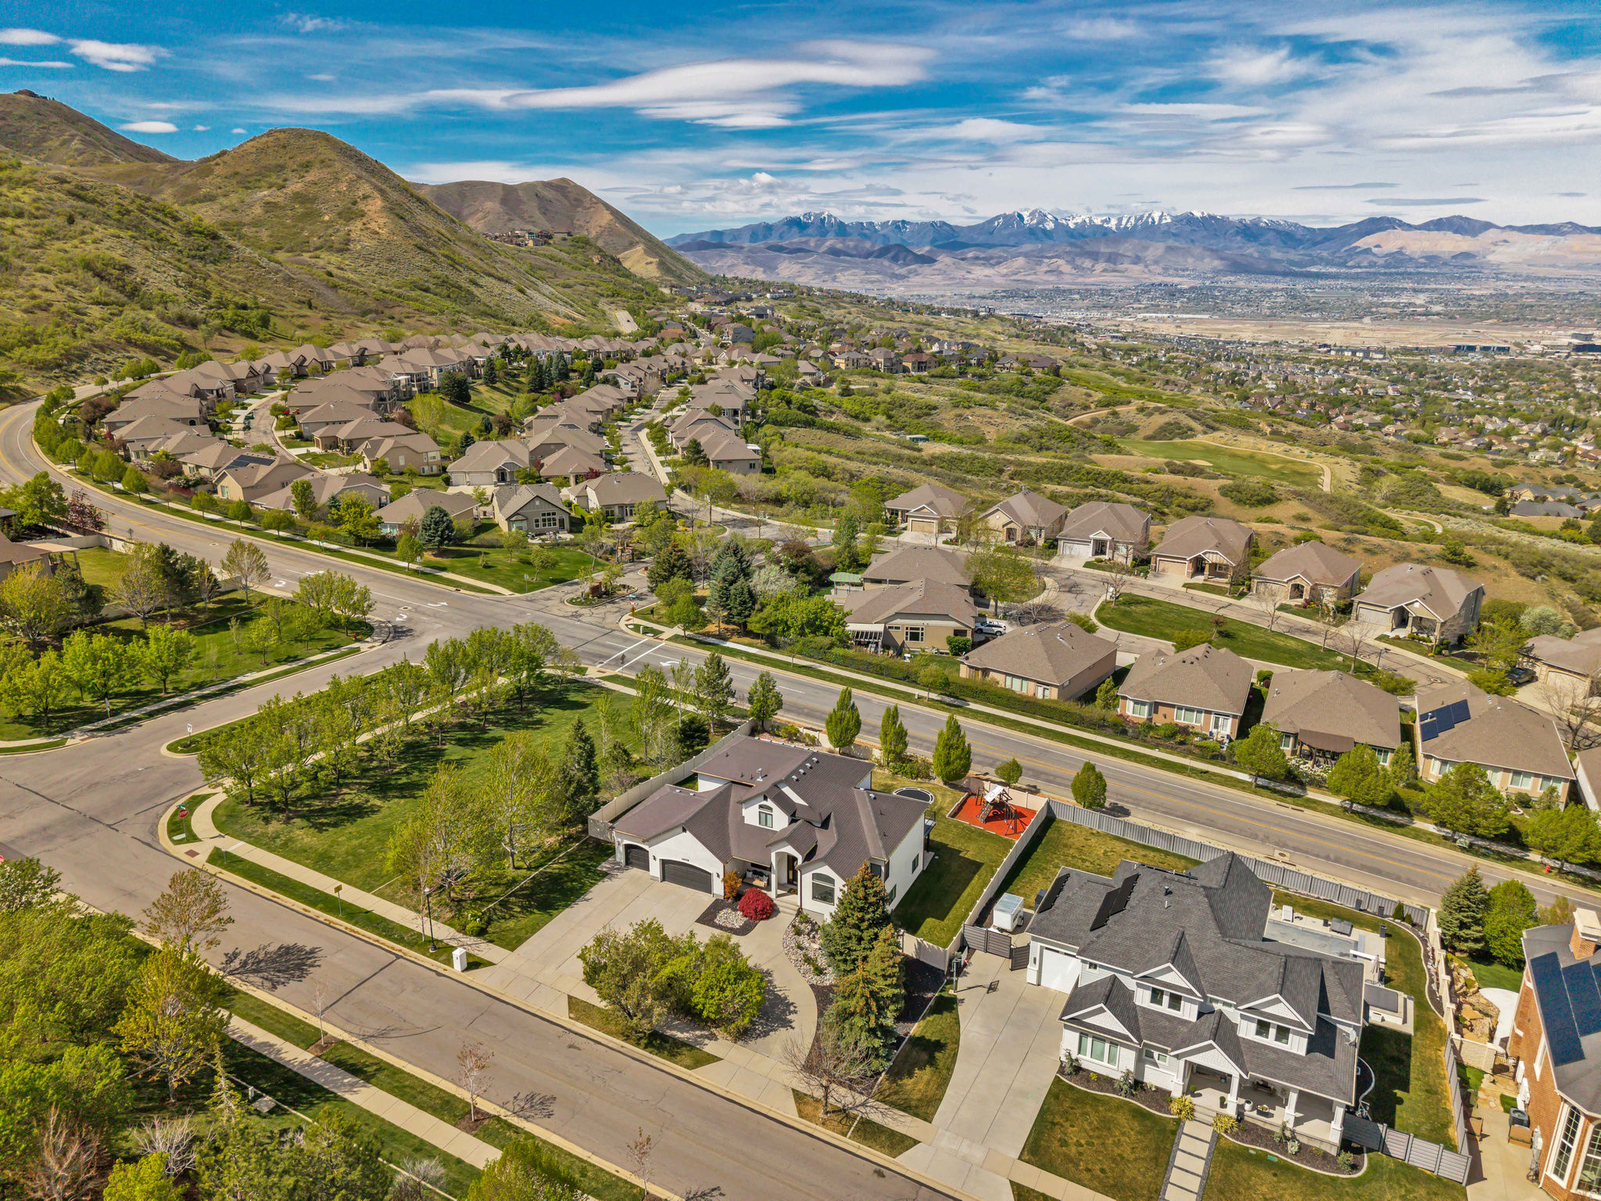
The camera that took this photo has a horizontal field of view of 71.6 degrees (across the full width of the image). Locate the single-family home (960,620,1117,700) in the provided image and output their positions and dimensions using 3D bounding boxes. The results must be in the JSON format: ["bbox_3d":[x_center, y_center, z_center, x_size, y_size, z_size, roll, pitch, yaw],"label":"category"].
[{"bbox_3d":[31.210,6.660,145.490,14.400,7.500,17.300,13,22,36],"label":"single-family home"}]

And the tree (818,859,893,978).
[{"bbox_3d":[4.180,22.690,80.700,5.440,8.010,5.440,0,17,0],"label":"tree"}]

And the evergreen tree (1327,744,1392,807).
[{"bbox_3d":[57.340,18.380,114.450,6.710,7.860,6.710,0,17,0],"label":"evergreen tree"}]

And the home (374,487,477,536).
[{"bbox_3d":[-72.290,-17.610,214.480,13.500,7.300,17.300,4,18,13],"label":"home"}]

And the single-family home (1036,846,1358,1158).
[{"bbox_3d":[28.590,25.910,81.650,23.100,9.200,21.400,9,19,26],"label":"single-family home"}]

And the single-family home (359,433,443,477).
[{"bbox_3d":[-97.700,-35.000,268.490,12.000,9.000,16.500,14,22,38],"label":"single-family home"}]

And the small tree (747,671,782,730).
[{"bbox_3d":[-3.980,11.530,126.020,4.120,7.490,4.120,-1,17,-2],"label":"small tree"}]

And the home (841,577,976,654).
[{"bbox_3d":[16.138,1.383,163.582,19.500,6.900,17.000,2,17,7],"label":"home"}]

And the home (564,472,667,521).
[{"bbox_3d":[-36.720,-21.050,220.360,18.500,7.600,13.500,-4,18,-12],"label":"home"}]

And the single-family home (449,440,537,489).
[{"bbox_3d":[-61.480,-28.700,223.960,15.500,7.500,22.000,-1,17,-5],"label":"single-family home"}]

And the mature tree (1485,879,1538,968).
[{"bbox_3d":[56.960,25.740,88.660,4.450,6.930,4.450,0,17,0],"label":"mature tree"}]

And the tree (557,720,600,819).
[{"bbox_3d":[-20.504,15.517,101.292,3.800,9.000,3.800,0,17,0],"label":"tree"}]

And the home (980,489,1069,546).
[{"bbox_3d":[46.336,-18.458,231.548,14.500,7.800,19.500,7,18,21],"label":"home"}]

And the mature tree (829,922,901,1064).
[{"bbox_3d":[4.257,25.584,71.694,4.800,9.600,4.800,0,17,0],"label":"mature tree"}]

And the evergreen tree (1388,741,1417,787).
[{"bbox_3d":[67.150,18.220,123.660,3.230,5.440,3.230,0,17,0],"label":"evergreen tree"}]

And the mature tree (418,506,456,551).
[{"bbox_3d":[-55.070,-10.850,167.820,5.580,7.370,5.580,0,17,0],"label":"mature tree"}]

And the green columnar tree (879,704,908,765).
[{"bbox_3d":[9.680,14.220,116.480,3.050,7.100,3.050,0,17,0],"label":"green columnar tree"}]

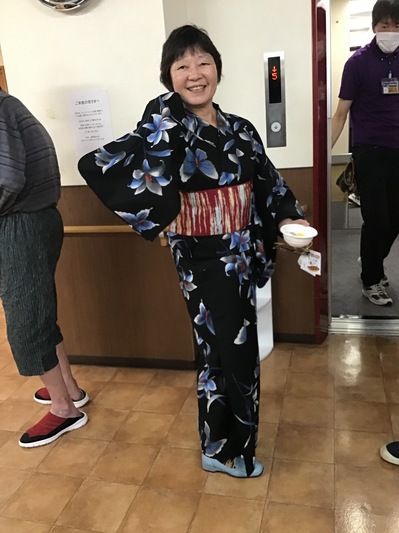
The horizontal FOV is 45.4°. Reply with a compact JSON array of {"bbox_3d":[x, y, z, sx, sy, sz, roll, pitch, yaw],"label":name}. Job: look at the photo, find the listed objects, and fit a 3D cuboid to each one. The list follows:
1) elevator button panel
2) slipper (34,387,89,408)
[{"bbox_3d":[0.383,-0.834,2.405,0.098,0.455,0.016,0,16,15],"label":"elevator button panel"},{"bbox_3d":[-0.674,0.620,2.323,0.283,0.080,0.105,0,16,15],"label":"slipper"}]

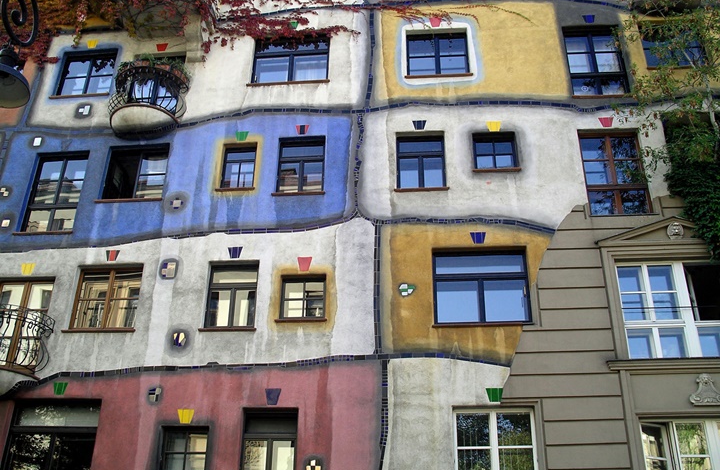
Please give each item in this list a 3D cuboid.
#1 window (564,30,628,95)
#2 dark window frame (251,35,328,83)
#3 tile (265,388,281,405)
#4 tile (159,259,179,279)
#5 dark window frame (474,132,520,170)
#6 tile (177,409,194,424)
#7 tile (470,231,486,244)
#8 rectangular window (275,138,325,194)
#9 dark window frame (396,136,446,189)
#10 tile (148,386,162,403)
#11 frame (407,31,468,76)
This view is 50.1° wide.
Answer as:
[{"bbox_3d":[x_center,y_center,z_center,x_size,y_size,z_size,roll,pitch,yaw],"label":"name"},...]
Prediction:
[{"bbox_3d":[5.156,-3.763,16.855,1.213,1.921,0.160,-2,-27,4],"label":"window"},{"bbox_3d":[-1.646,-4.179,18.545,1.840,1.430,0.160,-2,-27,5],"label":"dark window frame"},{"bbox_3d":[-1.576,2.937,13.944,0.295,0.299,0.040,-2,-27,4],"label":"tile"},{"bbox_3d":[-3.920,0.705,15.756,0.382,0.431,0.040,-2,-26,5],"label":"tile"},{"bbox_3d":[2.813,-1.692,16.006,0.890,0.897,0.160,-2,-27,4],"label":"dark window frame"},{"bbox_3d":[-3.353,3.474,14.743,0.330,0.280,0.030,-2,-27,5],"label":"tile"},{"bbox_3d":[2.367,0.060,15.355,0.322,0.263,0.040,-2,-26,5],"label":"tile"},{"bbox_3d":[-1.223,-1.439,16.226,0.989,1.392,0.160,-2,-27,4],"label":"rectangular window"},{"bbox_3d":[1.307,-1.584,16.422,1.031,1.356,0.150,-2,-26,5],"label":"dark window frame"},{"bbox_3d":[-3.989,3.103,14.992,0.280,0.330,0.030,-2,-27,5],"label":"tile"},{"bbox_3d":[1.845,-4.234,18.224,1.450,1.330,0.160,-2,-27,5],"label":"frame"}]

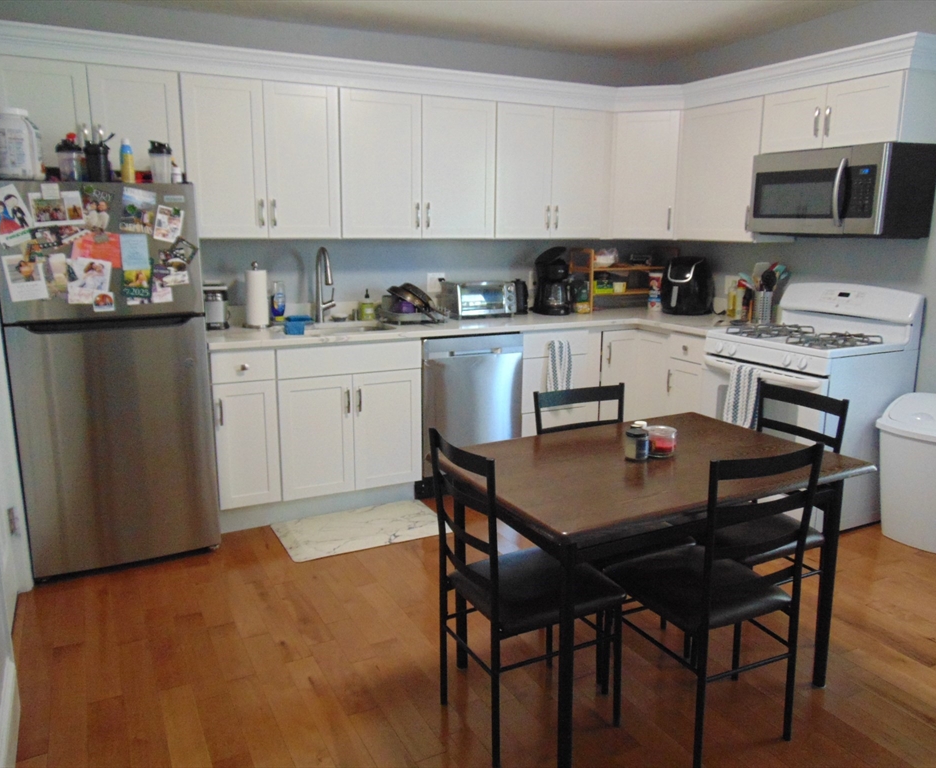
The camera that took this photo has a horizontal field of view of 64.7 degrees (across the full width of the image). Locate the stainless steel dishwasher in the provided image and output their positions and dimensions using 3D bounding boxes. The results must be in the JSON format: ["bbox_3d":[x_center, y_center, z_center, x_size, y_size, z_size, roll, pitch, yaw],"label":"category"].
[{"bbox_3d":[-0.099,0.098,4.308,0.617,0.853,0.608,-5,13,-26],"label":"stainless steel dishwasher"}]

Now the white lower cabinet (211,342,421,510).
[{"bbox_3d":[-0.846,0.146,3.927,1.046,0.793,0.622,-5,13,-26],"label":"white lower cabinet"}]

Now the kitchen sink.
[{"bbox_3d":[-0.712,-0.204,3.959,0.610,0.200,0.420,-5,13,-26],"label":"kitchen sink"}]

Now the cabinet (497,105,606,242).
[{"bbox_3d":[0.436,-1.258,4.491,0.771,0.746,0.313,-5,13,-26],"label":"cabinet"}]

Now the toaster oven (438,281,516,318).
[{"bbox_3d":[0.044,-0.508,4.434,0.383,0.210,0.261,-5,13,-26],"label":"toaster oven"}]

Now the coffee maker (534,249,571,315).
[{"bbox_3d":[0.530,-0.657,4.691,0.190,0.410,0.230,-5,13,-26],"label":"coffee maker"}]

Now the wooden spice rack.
[{"bbox_3d":[1.005,-0.699,4.926,0.585,0.403,0.245,-5,13,-26],"label":"wooden spice rack"}]

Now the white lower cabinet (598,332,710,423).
[{"bbox_3d":[1.176,0.050,4.653,0.902,0.884,1.144,-5,13,-26],"label":"white lower cabinet"}]

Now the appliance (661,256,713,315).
[{"bbox_3d":[1.389,-0.619,4.708,0.327,0.332,0.276,-10,15,-40],"label":"appliance"}]

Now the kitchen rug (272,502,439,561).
[{"bbox_3d":[-0.527,0.699,3.597,0.777,0.012,0.470,-5,13,-26],"label":"kitchen rug"}]

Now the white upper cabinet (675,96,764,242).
[{"bbox_3d":[1.564,-1.212,4.288,0.319,0.746,0.606,-5,13,-26],"label":"white upper cabinet"}]

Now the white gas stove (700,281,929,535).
[{"bbox_3d":[1.709,0.077,3.833,0.661,1.160,0.771,-5,13,-26],"label":"white gas stove"}]

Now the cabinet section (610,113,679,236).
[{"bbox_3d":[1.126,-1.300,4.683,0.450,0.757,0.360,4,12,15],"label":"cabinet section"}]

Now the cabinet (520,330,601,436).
[{"bbox_3d":[0.395,0.028,4.546,0.525,0.793,0.622,-5,13,-26],"label":"cabinet"}]

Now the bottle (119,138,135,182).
[{"bbox_3d":[-1.395,-0.917,3.008,0.055,0.185,0.055,-5,13,-26],"label":"bottle"}]

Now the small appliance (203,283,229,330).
[{"bbox_3d":[-1.304,-0.411,3.828,0.123,0.240,0.143,-5,13,-26],"label":"small appliance"}]

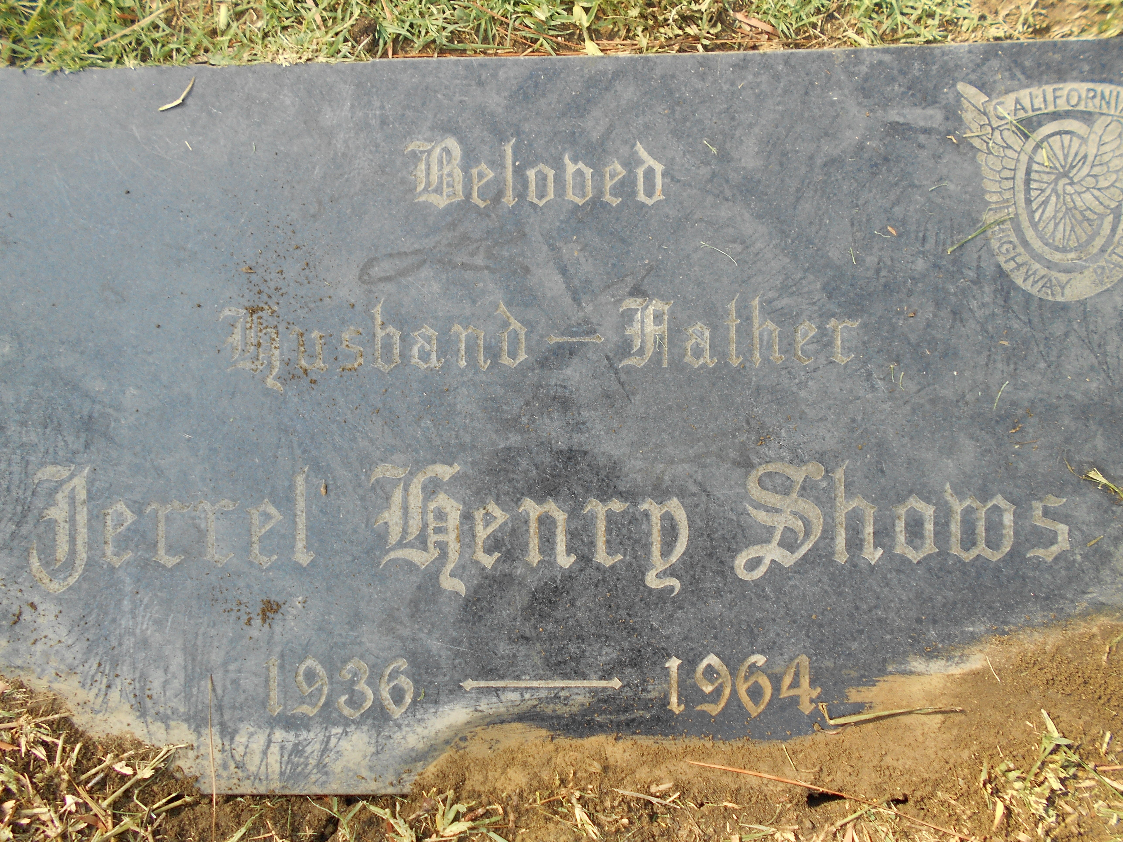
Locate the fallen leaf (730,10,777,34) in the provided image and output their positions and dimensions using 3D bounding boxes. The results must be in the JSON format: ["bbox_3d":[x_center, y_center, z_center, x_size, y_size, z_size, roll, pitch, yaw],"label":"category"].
[{"bbox_3d":[0.081,-0.165,0.351,0.022,0.003,0.004,27,90,2],"label":"fallen leaf"}]

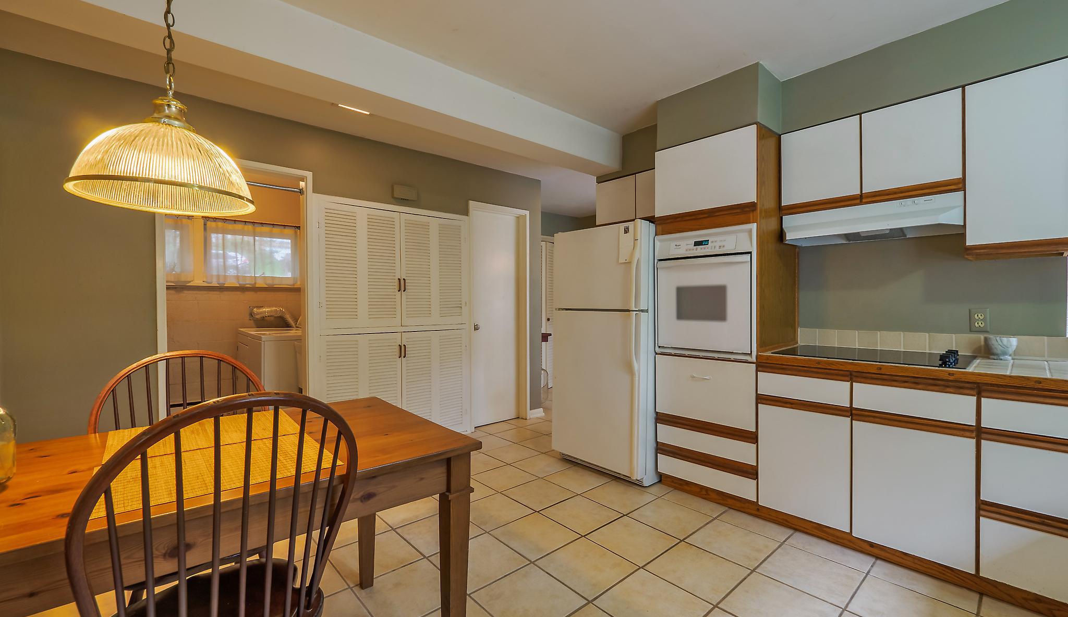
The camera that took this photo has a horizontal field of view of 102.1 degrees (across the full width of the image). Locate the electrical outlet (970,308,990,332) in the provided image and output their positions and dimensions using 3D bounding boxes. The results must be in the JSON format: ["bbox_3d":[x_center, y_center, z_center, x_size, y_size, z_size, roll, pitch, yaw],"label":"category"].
[{"bbox_3d":[2.212,0.059,2.140,0.013,0.114,0.068,0,0,-42],"label":"electrical outlet"}]

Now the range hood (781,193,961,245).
[{"bbox_3d":[1.821,-0.463,2.355,0.338,0.137,0.762,0,0,-42],"label":"range hood"}]

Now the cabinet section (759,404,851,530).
[{"bbox_3d":[1.566,0.773,2.371,0.590,0.547,0.409,-2,2,-42],"label":"cabinet section"}]

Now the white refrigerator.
[{"bbox_3d":[0.659,0.288,3.188,0.764,1.682,0.764,0,0,-42],"label":"white refrigerator"}]

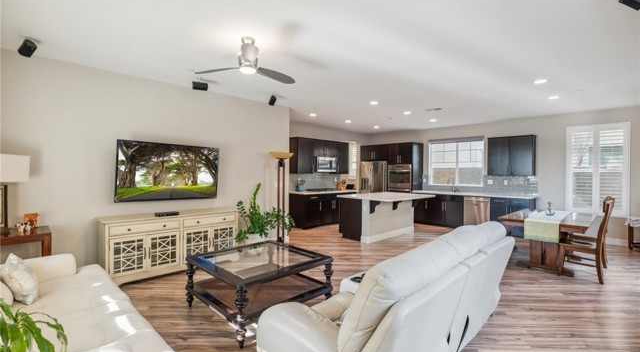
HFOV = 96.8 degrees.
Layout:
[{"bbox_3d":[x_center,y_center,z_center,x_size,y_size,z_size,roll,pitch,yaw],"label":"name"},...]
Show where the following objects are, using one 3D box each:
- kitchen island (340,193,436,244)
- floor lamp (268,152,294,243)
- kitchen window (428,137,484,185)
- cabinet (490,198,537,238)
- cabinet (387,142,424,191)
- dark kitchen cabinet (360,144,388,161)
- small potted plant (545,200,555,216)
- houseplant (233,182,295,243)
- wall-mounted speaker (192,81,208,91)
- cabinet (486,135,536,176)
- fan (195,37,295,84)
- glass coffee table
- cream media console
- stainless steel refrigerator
[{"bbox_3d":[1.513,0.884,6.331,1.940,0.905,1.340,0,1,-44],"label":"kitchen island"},{"bbox_3d":[-0.708,0.453,5.205,0.460,1.750,0.460,1,1,0],"label":"floor lamp"},{"bbox_3d":[3.832,-0.387,8.103,0.120,1.310,1.520,0,1,-43],"label":"kitchen window"},{"bbox_3d":[4.613,0.951,6.807,0.630,0.880,0.780,0,1,-43],"label":"cabinet"},{"bbox_3d":[2.585,0.183,8.647,0.630,2.290,0.840,0,1,-44],"label":"cabinet"},{"bbox_3d":[1.956,-0.724,9.305,0.630,0.495,1.000,0,1,-44],"label":"dark kitchen cabinet"},{"bbox_3d":[3.870,0.528,4.776,0.155,0.250,0.155,0,1,-43],"label":"small potted plant"},{"bbox_3d":[-1.002,0.727,4.954,0.900,1.200,0.870,0,1,-44],"label":"houseplant"},{"bbox_3d":[-1.715,-1.282,4.071,0.210,0.115,0.125,0,13,-43],"label":"wall-mounted speaker"},{"bbox_3d":[4.563,-0.459,6.797,0.330,0.920,0.905,0,1,-44],"label":"cabinet"},{"bbox_3d":[-0.635,-1.219,2.980,1.020,0.355,1.130,0,1,-44],"label":"fan"},{"bbox_3d":[-0.627,1.101,2.946,1.070,0.510,1.080,2,1,43],"label":"glass coffee table"},{"bbox_3d":[-2.042,0.937,4.029,1.720,0.775,0.500,0,1,-43],"label":"cream media console"},{"bbox_3d":[1.953,0.429,9.497,0.820,1.780,0.910,0,1,-43],"label":"stainless steel refrigerator"}]

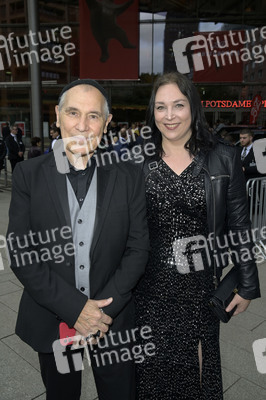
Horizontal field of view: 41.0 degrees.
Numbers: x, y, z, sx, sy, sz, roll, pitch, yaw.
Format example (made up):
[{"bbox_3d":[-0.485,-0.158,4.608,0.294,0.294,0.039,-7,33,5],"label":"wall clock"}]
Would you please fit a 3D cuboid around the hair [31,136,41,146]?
[{"bbox_3d":[-2.189,-1.310,8.000,0.200,0.210,0.180,-4,10,-29],"label":"hair"}]

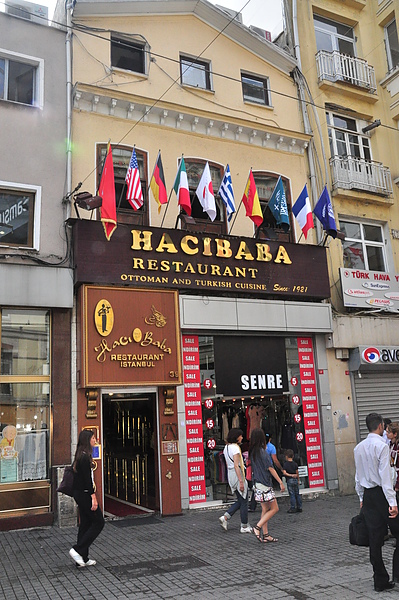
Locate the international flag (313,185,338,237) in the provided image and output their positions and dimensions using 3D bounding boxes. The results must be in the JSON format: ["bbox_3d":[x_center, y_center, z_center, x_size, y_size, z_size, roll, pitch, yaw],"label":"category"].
[{"bbox_3d":[2.687,-1.843,11.044,0.208,1.069,0.554,7,-15,-40],"label":"international flag"}]

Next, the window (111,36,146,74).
[{"bbox_3d":[-1.579,-5.478,11.594,0.800,0.820,0.150,3,-13,-25],"label":"window"}]

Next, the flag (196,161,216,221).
[{"bbox_3d":[0.133,-2.026,9.880,0.208,1.129,0.594,7,-15,-40],"label":"flag"}]

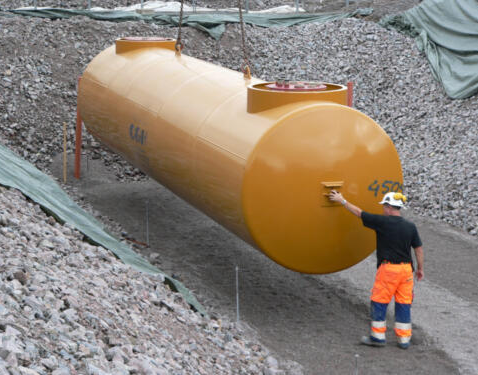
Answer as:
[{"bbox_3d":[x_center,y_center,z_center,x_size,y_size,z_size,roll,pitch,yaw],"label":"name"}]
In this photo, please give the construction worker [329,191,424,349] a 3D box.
[{"bbox_3d":[1.585,0.900,15.963,0.880,1.810,0.820,-4,11,-22],"label":"construction worker"}]

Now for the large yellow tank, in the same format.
[{"bbox_3d":[-0.461,-0.859,20.814,2.070,2.152,9.922,-3,11,-18],"label":"large yellow tank"}]

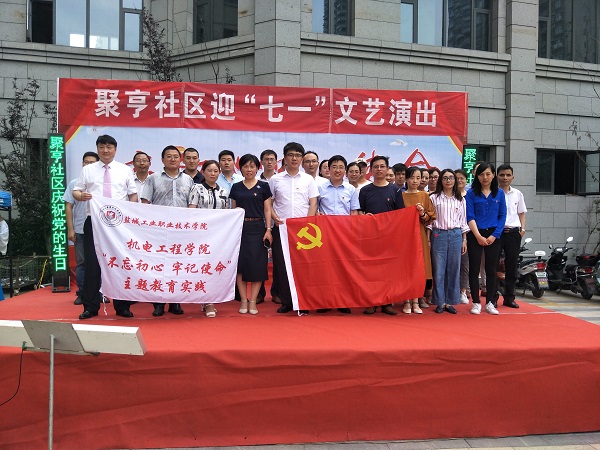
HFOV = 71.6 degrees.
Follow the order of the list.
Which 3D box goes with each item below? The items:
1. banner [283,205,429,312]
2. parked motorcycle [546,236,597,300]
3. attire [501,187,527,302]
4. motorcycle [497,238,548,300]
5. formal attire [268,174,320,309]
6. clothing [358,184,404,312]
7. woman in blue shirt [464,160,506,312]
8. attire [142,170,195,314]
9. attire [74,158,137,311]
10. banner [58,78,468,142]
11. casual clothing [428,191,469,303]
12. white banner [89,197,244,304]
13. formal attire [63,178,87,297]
[{"bbox_3d":[0.544,0.349,4.270,1.450,1.030,0.200,0,0,-2],"label":"banner"},{"bbox_3d":[6.080,0.950,9.350,0.650,1.240,1.720,1,0,6],"label":"parked motorcycle"},{"bbox_3d":[2.404,0.238,4.820,0.470,1.370,0.320,0,0,13],"label":"attire"},{"bbox_3d":[5.100,0.950,9.350,0.660,1.200,1.700,0,0,3],"label":"motorcycle"},{"bbox_3d":[-0.069,0.171,4.440,0.530,1.480,0.340,0,0,-3],"label":"formal attire"},{"bbox_3d":[0.868,0.245,4.430,0.490,1.370,0.330,0,0,3],"label":"clothing"},{"bbox_3d":[2.040,0.126,4.570,0.460,1.630,0.320,1,0,18],"label":"woman in blue shirt"},{"bbox_3d":[-1.366,0.167,4.320,0.540,1.490,0.320,0,0,-18],"label":"attire"},{"bbox_3d":[-1.978,0.137,4.220,0.580,1.550,0.360,0,0,-13],"label":"attire"},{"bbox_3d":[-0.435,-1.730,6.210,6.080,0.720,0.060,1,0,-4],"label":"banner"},{"bbox_3d":[1.617,0.267,4.530,0.440,1.250,0.310,1,0,14],"label":"casual clothing"},{"bbox_3d":[-1.290,0.240,4.080,1.480,1.050,0.200,0,0,-6],"label":"white banner"},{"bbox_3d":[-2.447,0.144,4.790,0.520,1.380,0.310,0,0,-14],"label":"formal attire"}]

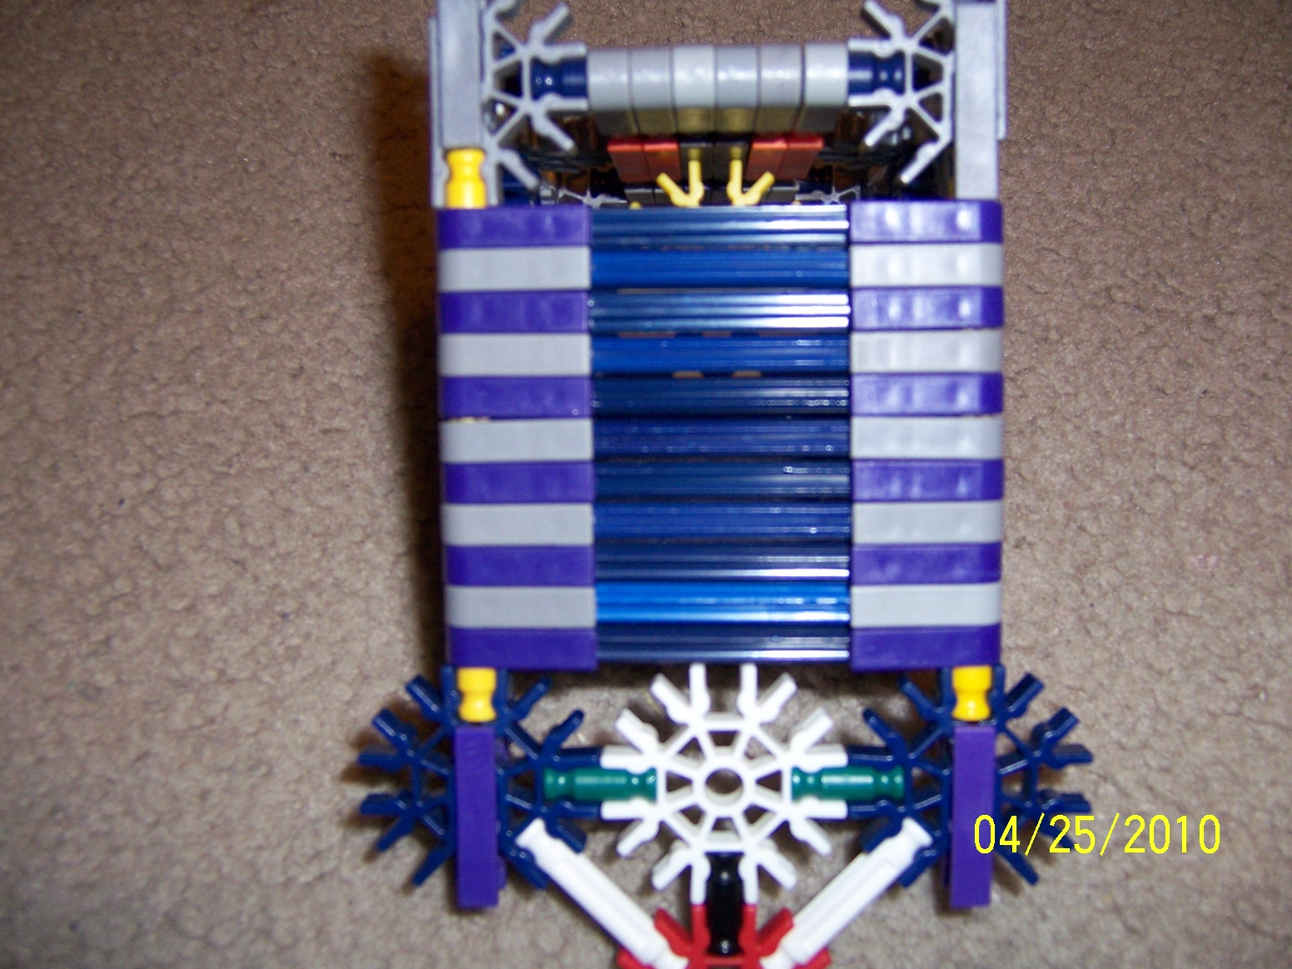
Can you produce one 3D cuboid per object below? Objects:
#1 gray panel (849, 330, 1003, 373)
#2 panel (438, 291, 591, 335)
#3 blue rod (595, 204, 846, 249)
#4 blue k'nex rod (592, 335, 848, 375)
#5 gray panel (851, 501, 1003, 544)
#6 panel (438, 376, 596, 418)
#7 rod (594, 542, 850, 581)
[{"bbox_3d":[0.041,-0.020,0.186,0.022,0.015,0.006,0,94,1],"label":"gray panel"},{"bbox_3d":[-0.019,-0.026,0.186,0.022,0.012,0.006,-1,94,0],"label":"panel"},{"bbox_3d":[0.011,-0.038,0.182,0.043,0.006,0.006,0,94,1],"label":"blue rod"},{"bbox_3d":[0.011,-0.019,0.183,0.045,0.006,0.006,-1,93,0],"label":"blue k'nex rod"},{"bbox_3d":[0.041,0.005,0.188,0.022,0.012,0.006,-1,94,0],"label":"gray panel"},{"bbox_3d":[-0.019,-0.013,0.182,0.022,0.009,0.006,-1,94,0],"label":"panel"},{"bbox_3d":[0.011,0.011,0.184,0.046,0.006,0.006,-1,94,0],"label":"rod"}]

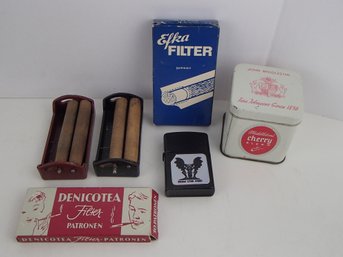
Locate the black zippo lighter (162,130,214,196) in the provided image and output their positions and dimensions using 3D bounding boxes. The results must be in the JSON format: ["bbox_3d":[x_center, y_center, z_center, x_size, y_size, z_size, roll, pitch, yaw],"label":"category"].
[{"bbox_3d":[0.013,0.029,0.309,0.039,0.013,0.058,0,49,-2],"label":"black zippo lighter"}]

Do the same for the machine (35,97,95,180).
[{"bbox_3d":[-0.088,0.006,0.317,0.038,0.027,0.073,-1,49,-3],"label":"machine"}]

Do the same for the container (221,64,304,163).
[{"bbox_3d":[0.077,-0.012,0.316,0.058,0.059,0.058,8,50,5],"label":"container"}]

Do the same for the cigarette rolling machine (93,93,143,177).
[{"bbox_3d":[-0.044,0.004,0.320,0.037,0.026,0.073,1,49,-1],"label":"cigarette rolling machine"}]

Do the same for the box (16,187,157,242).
[{"bbox_3d":[-0.060,0.065,0.278,0.099,0.011,0.040,0,49,-1],"label":"box"}]

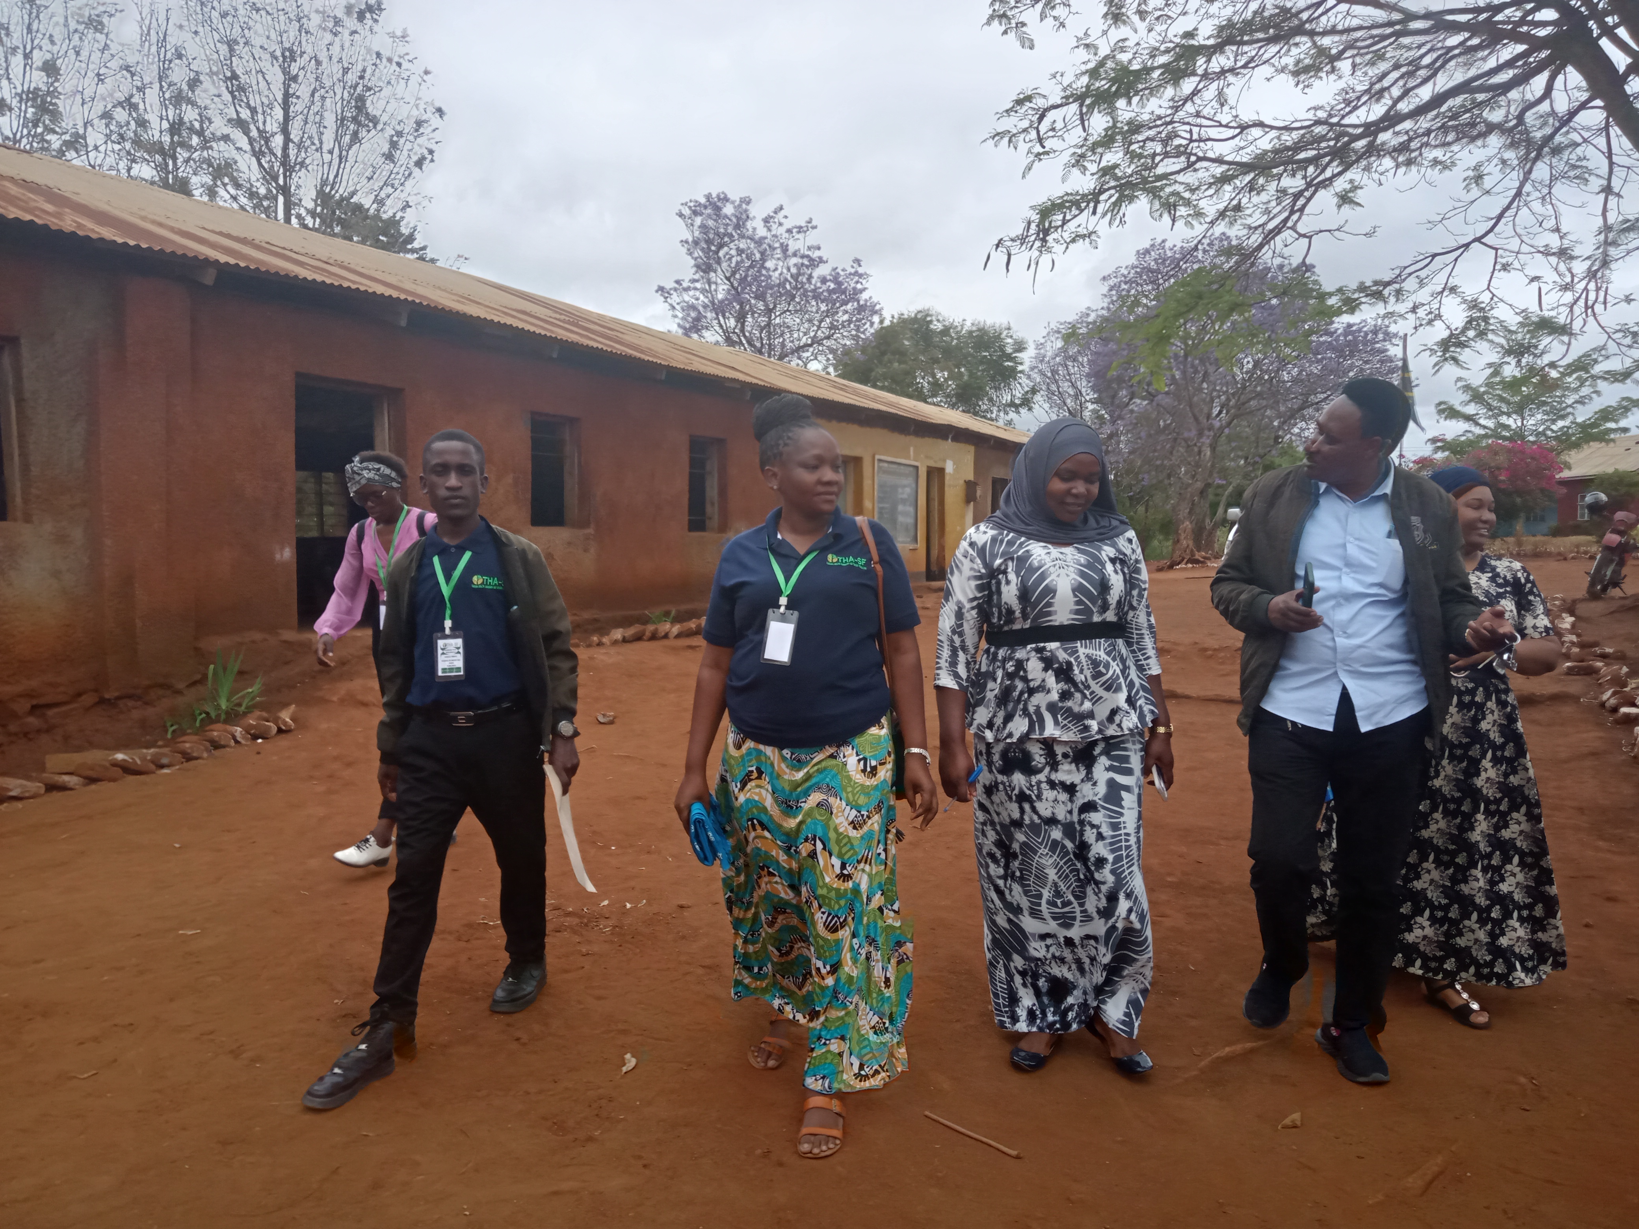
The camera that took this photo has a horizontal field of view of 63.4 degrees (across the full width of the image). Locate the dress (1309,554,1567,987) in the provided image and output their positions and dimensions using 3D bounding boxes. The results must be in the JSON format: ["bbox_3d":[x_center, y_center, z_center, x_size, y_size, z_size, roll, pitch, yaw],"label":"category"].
[{"bbox_3d":[1.800,0.421,3.880,0.600,1.240,0.480,0,3,-3],"label":"dress"}]

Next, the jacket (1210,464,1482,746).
[{"bbox_3d":[1.372,-0.025,3.470,0.660,0.740,0.420,1,3,14],"label":"jacket"}]

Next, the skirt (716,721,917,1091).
[{"bbox_3d":[-0.014,0.667,3.250,0.460,0.940,0.430,0,3,7],"label":"skirt"}]

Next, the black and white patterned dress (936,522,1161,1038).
[{"bbox_3d":[0.600,0.405,3.480,0.570,1.360,0.360,0,3,4],"label":"black and white patterned dress"}]

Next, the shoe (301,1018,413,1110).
[{"bbox_3d":[-1.128,1.103,3.250,0.110,0.140,0.290,1,3,27],"label":"shoe"}]

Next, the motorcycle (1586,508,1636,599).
[{"bbox_3d":[9.681,-0.734,16.000,0.750,1.100,1.950,11,8,36],"label":"motorcycle"}]

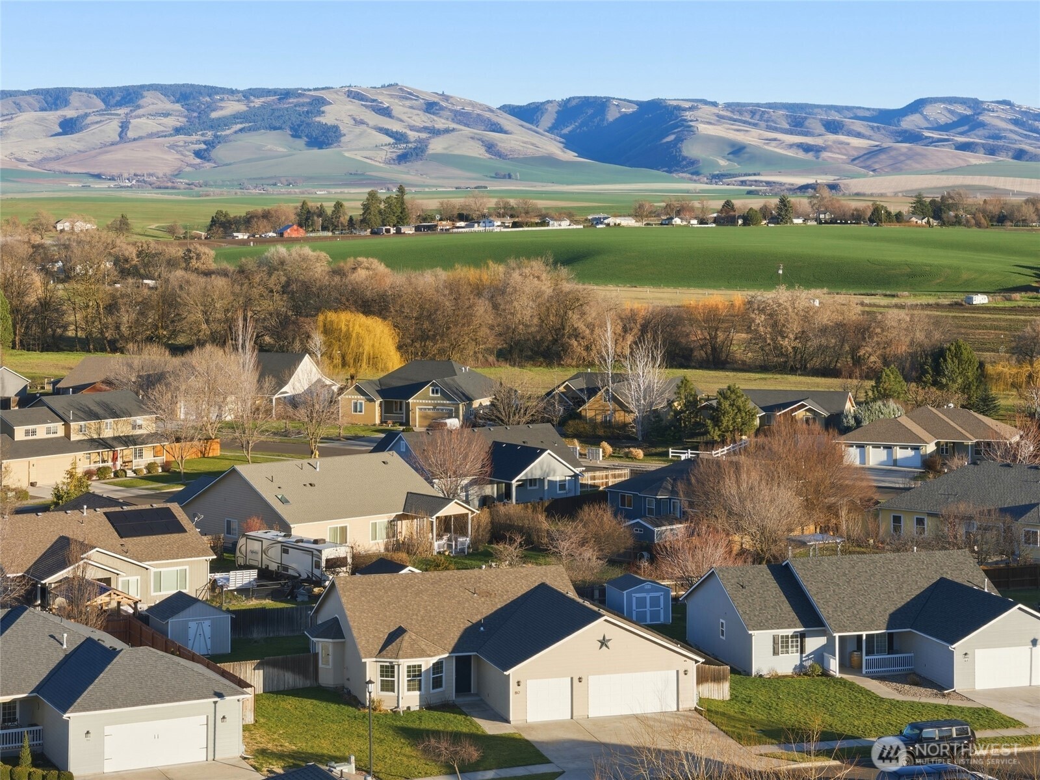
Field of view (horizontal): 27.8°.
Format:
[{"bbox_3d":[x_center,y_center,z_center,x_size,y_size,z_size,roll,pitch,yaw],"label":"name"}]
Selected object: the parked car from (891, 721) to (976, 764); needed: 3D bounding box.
[{"bbox_3d":[18.943,16.346,97.884,4.820,1.870,1.950,-2,5,-17],"label":"parked car"}]

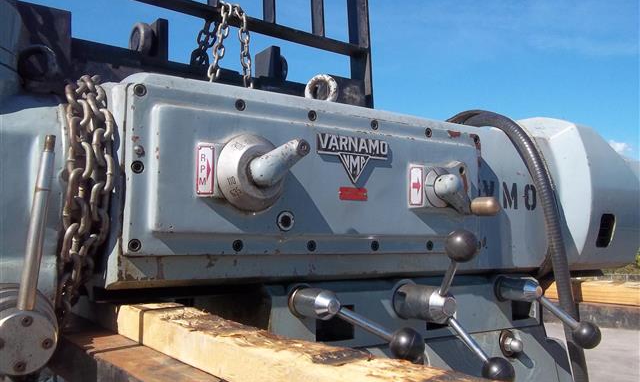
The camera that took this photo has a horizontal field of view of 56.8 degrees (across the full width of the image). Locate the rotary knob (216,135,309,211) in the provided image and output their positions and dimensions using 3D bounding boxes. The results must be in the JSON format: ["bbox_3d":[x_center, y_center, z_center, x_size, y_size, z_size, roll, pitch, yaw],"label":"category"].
[{"bbox_3d":[-0.073,-0.026,0.780,0.106,0.104,0.075,4,-6,-34],"label":"rotary knob"}]

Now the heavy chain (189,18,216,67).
[{"bbox_3d":[-0.381,-0.480,1.920,0.072,0.138,0.050,4,-6,-34],"label":"heavy chain"}]

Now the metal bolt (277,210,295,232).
[{"bbox_3d":[-0.049,0.043,0.842,0.026,0.026,0.010,4,-6,-34],"label":"metal bolt"}]

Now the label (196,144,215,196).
[{"bbox_3d":[-0.149,-0.028,0.768,0.025,0.067,0.003,4,-6,-34],"label":"label"}]

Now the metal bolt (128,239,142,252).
[{"bbox_3d":[-0.229,0.067,0.734,0.017,0.017,0.010,4,-6,-34],"label":"metal bolt"}]

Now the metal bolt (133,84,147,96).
[{"bbox_3d":[-0.229,-0.128,0.751,0.017,0.017,0.010,4,-6,-34],"label":"metal bolt"}]

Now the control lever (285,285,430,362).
[{"bbox_3d":[0.047,0.188,0.834,0.166,0.105,0.143,4,-6,-34],"label":"control lever"}]

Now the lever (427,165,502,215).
[{"bbox_3d":[0.237,-0.002,0.973,0.085,0.084,0.102,4,-6,-34],"label":"lever"}]

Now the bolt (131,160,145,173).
[{"bbox_3d":[-0.229,-0.030,0.743,0.017,0.017,0.010,4,-6,-34],"label":"bolt"}]

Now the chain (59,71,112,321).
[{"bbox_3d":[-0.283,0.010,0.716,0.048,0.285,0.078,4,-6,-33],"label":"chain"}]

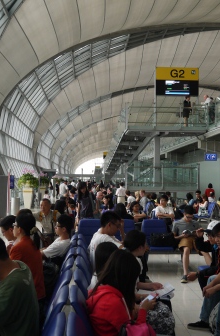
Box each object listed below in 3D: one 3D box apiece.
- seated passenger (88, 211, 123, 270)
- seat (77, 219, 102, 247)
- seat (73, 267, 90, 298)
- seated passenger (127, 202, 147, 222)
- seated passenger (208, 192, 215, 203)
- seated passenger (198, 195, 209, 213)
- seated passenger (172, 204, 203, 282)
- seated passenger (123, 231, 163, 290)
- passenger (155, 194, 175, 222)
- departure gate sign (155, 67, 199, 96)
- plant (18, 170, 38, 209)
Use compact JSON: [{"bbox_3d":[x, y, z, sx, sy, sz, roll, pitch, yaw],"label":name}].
[{"bbox_3d":[0.098,1.127,5.050,0.800,1.280,0.520,0,-2,-5],"label":"seated passenger"},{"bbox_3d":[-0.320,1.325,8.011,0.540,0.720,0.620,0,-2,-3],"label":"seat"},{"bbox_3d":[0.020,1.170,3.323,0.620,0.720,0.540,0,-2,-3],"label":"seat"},{"bbox_3d":[0.600,1.310,9.600,0.500,1.180,0.750,0,-2,-9],"label":"seated passenger"},{"bbox_3d":[3.995,1.524,16.710,0.750,1.180,0.500,0,-2,-3],"label":"seated passenger"},{"bbox_3d":[3.151,1.519,15.862,0.750,1.140,0.500,0,-2,-3],"label":"seated passenger"},{"bbox_3d":[1.310,1.249,7.543,0.520,1.160,1.080,0,-2,-3],"label":"seated passenger"},{"bbox_3d":[0.255,1.180,4.388,0.780,1.130,0.500,0,-2,-3],"label":"seated passenger"},{"bbox_3d":[1.320,1.302,10.663,0.500,1.260,0.900,0,-2,-3],"label":"passenger"},{"bbox_3d":[3.470,-4.453,22.759,2.180,1.460,0.220,0,-2,-3],"label":"departure gate sign"},{"bbox_3d":[-4.712,1.217,25.500,1.200,2.350,1.200,0,-2,-3],"label":"plant"}]

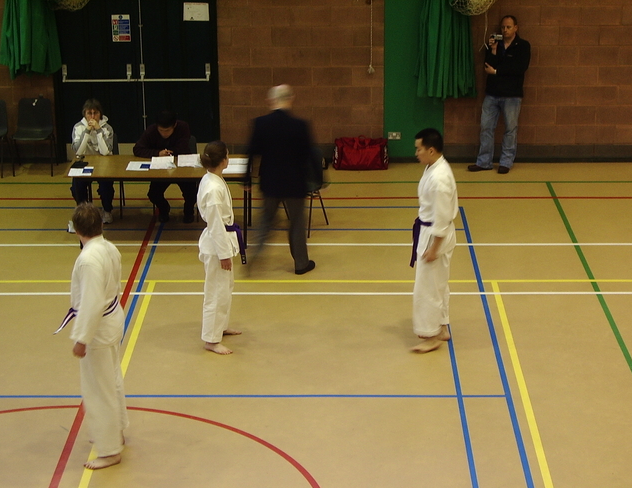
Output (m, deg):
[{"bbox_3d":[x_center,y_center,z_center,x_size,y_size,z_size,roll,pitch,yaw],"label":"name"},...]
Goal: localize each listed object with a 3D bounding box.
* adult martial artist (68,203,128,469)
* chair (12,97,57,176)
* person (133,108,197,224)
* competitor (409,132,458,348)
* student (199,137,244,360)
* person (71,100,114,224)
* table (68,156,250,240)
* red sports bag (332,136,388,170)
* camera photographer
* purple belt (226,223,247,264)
[{"bbox_3d":[-1.490,0.604,10.160,0.370,1.810,0.470,11,22,30],"label":"adult martial artist"},{"bbox_3d":[-3.177,-1.208,17.011,0.470,0.790,0.530,-1,19,-1],"label":"chair"},{"bbox_3d":[-1.506,-0.804,15.260,0.620,1.160,0.780,-1,19,-1],"label":"person"},{"bbox_3d":[0.946,-0.035,11.994,0.400,1.800,0.500,-3,19,-9],"label":"competitor"},{"bbox_3d":[-0.764,0.005,12.046,0.370,1.710,0.470,0,19,1],"label":"student"},{"bbox_3d":[-2.236,-0.846,15.258,0.500,1.240,0.800,-1,19,-1],"label":"person"},{"bbox_3d":[-1.524,-0.408,14.773,1.820,0.720,0.770,0,19,1],"label":"table"},{"bbox_3d":[0.509,-1.052,17.194,0.610,0.330,0.290,0,19,1],"label":"red sports bag"},{"bbox_3d":[2.049,-1.675,16.763,0.600,1.770,0.450,9,21,24],"label":"camera photographer"},{"bbox_3d":[-0.689,-0.006,12.031,0.300,0.340,0.320,0,19,1],"label":"purple belt"}]

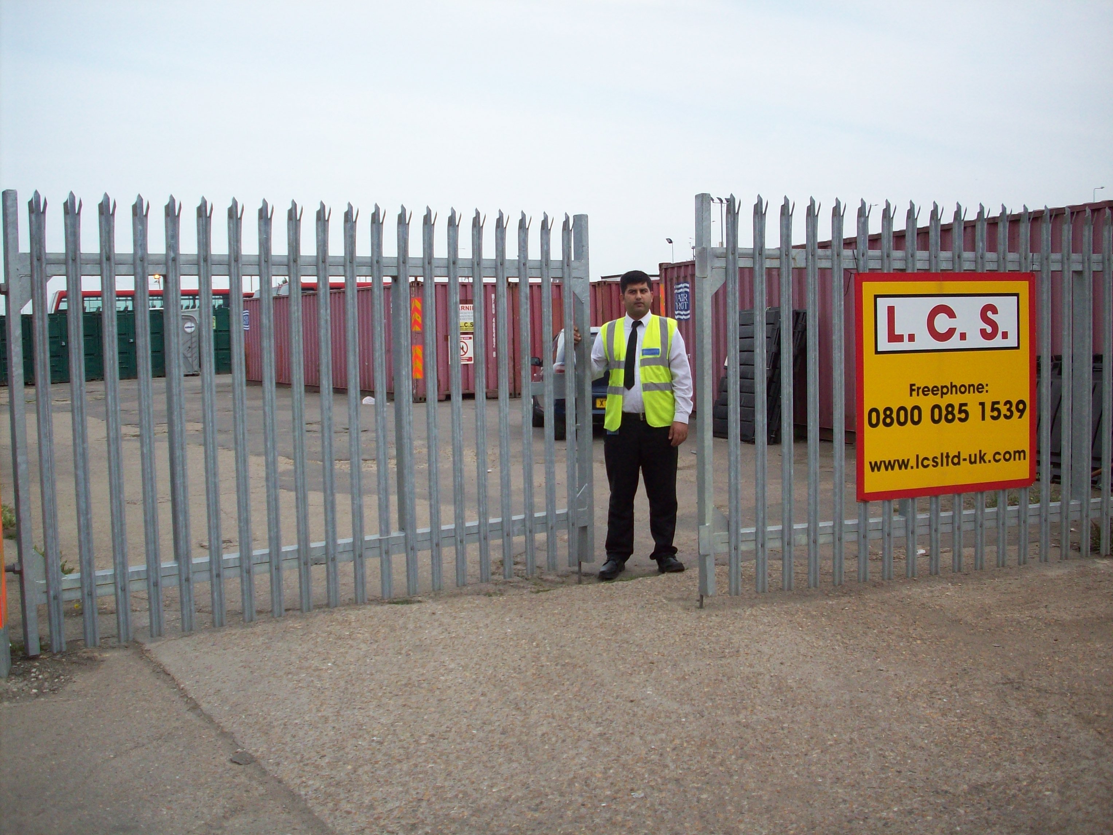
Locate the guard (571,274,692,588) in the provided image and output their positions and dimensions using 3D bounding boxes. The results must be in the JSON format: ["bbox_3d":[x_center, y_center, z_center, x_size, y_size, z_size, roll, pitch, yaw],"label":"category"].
[{"bbox_3d":[0.440,0.025,6.790,0.680,1.730,0.450,-1,4,8],"label":"guard"}]

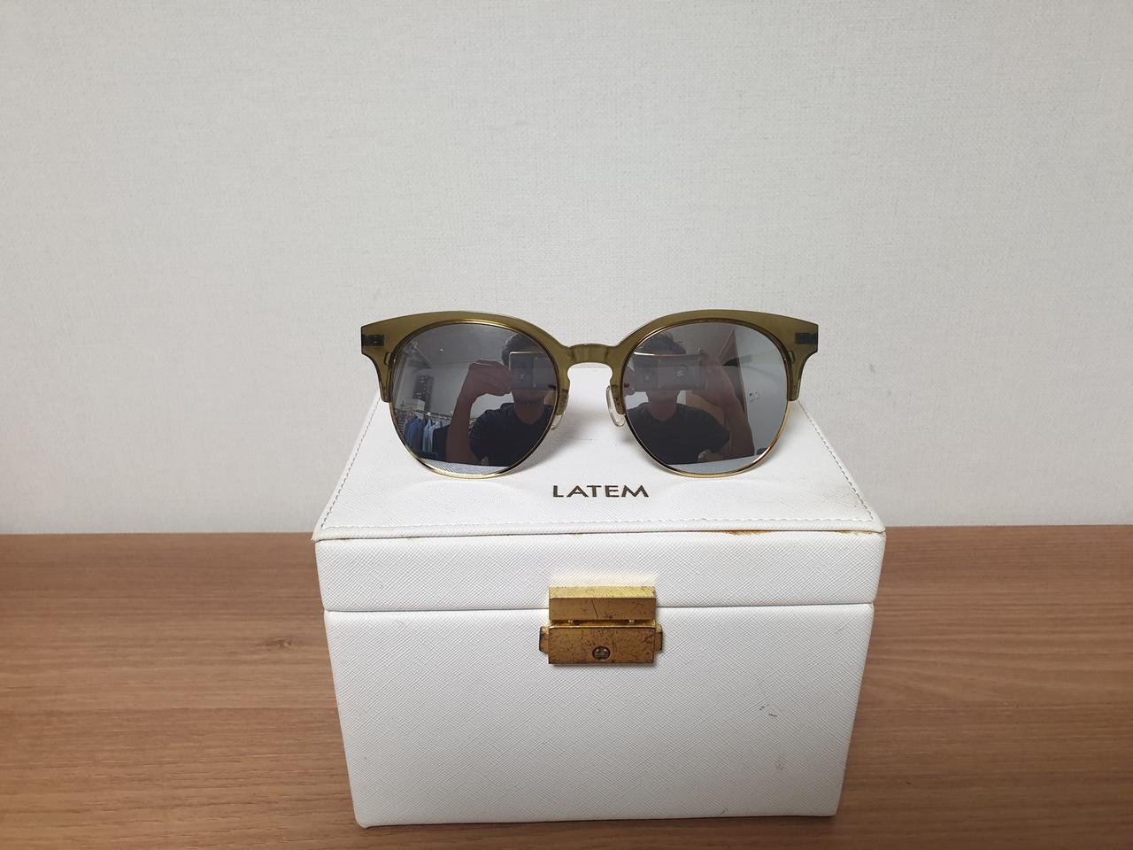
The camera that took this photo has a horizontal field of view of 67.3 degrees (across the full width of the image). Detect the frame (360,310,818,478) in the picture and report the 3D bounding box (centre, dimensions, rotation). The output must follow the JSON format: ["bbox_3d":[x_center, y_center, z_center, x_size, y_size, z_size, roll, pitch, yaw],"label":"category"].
[{"bbox_3d":[0.008,-0.015,0.342,0.147,0.056,0.149,0,5,0],"label":"frame"}]

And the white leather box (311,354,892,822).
[{"bbox_3d":[0.009,0.057,0.327,0.165,0.118,0.129,-1,26,-1],"label":"white leather box"}]

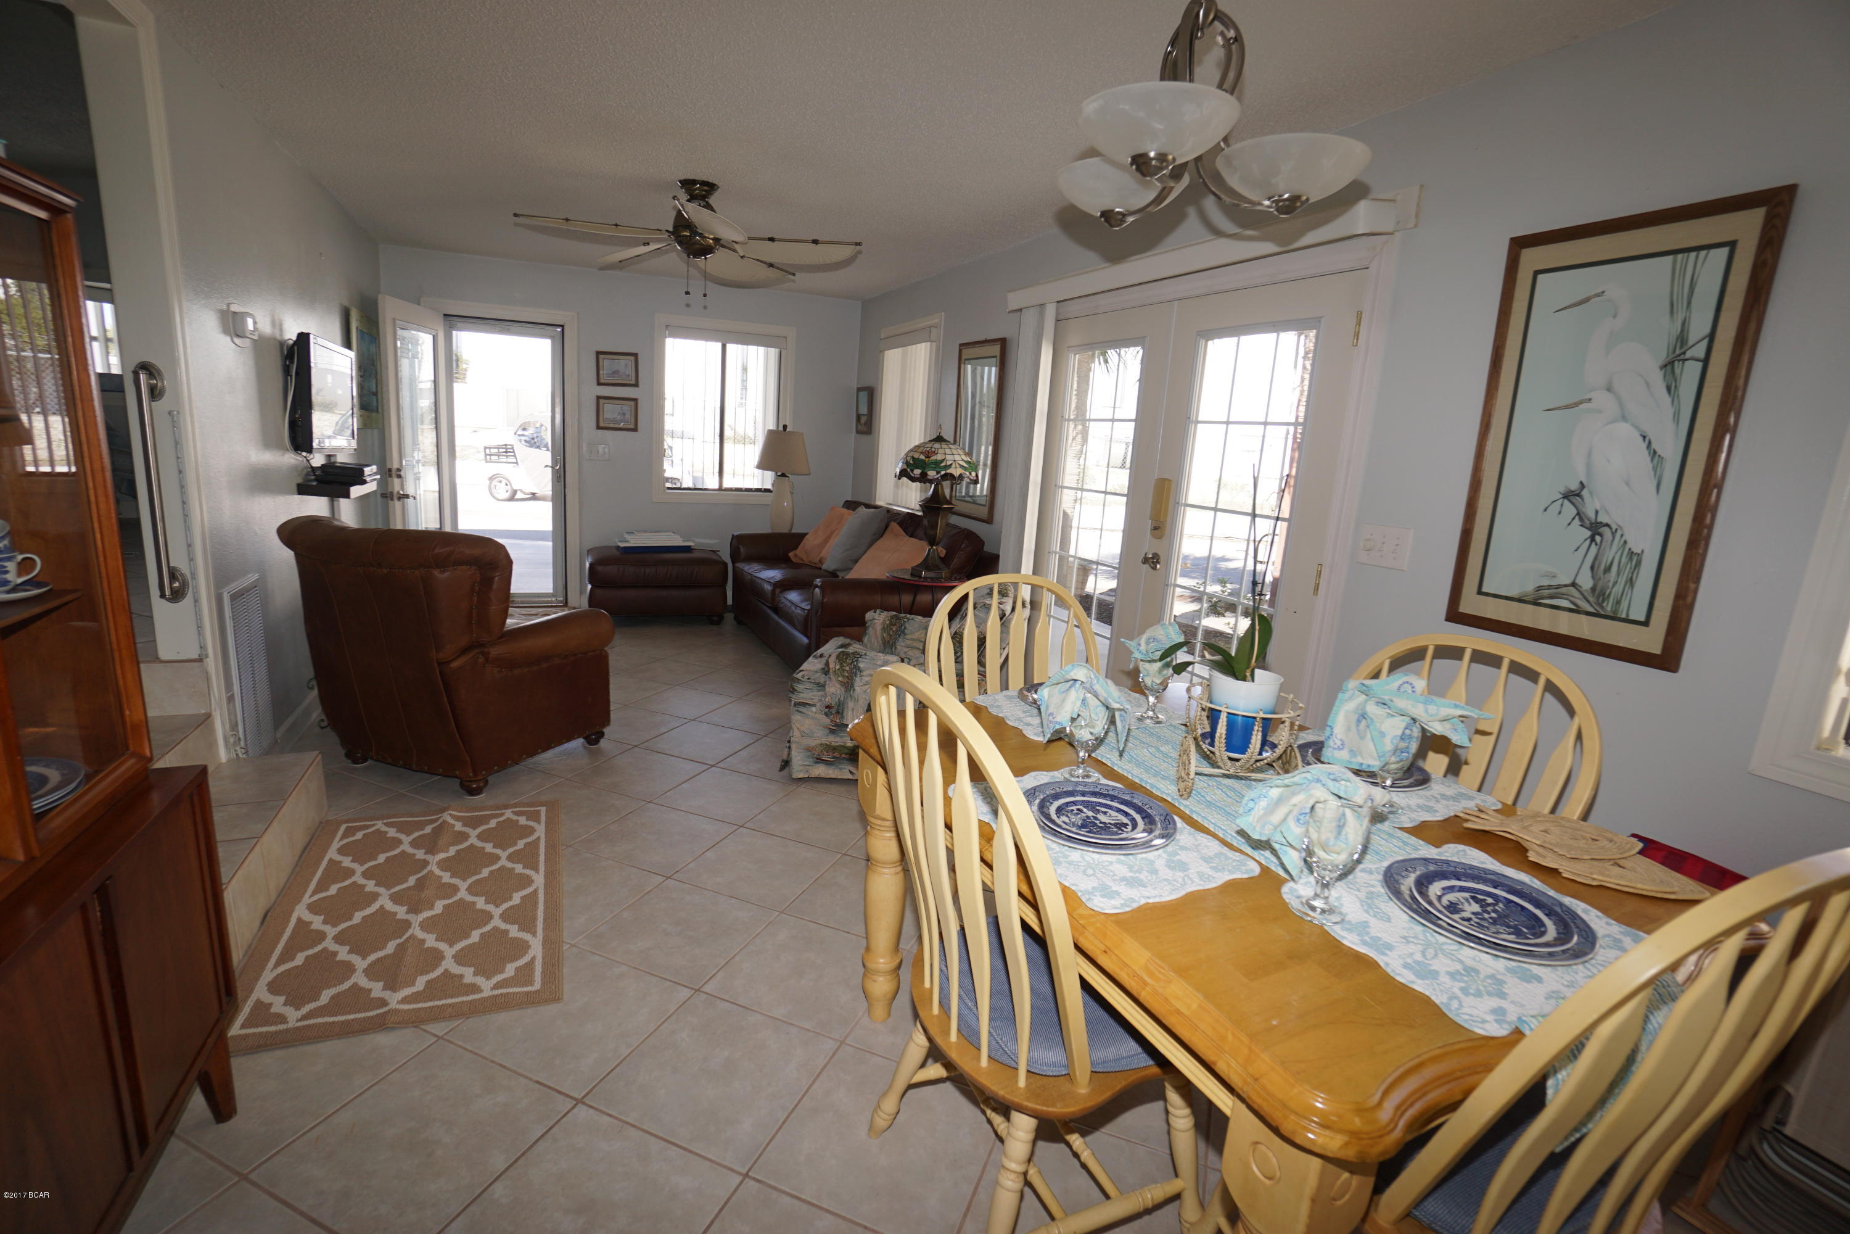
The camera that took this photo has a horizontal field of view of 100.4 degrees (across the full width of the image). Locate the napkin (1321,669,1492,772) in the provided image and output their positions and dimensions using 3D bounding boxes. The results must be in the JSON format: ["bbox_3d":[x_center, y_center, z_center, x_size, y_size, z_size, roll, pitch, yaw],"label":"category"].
[{"bbox_3d":[0.932,0.207,1.490,0.255,0.185,0.160,12,15,33],"label":"napkin"}]

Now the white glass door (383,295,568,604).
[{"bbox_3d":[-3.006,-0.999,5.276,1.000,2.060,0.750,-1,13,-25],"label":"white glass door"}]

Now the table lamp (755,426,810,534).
[{"bbox_3d":[-1.093,-1.018,5.934,0.390,0.820,0.390,-2,13,-23],"label":"table lamp"}]

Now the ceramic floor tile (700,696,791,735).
[{"bbox_3d":[-0.881,0.507,3.891,0.390,0.010,0.390,8,12,19],"label":"ceramic floor tile"}]

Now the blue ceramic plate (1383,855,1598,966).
[{"bbox_3d":[0.802,0.423,1.097,0.262,0.028,0.262,4,12,-1],"label":"blue ceramic plate"}]

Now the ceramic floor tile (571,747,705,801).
[{"bbox_3d":[-1.150,0.639,3.161,0.390,0.010,0.390,8,12,19],"label":"ceramic floor tile"}]

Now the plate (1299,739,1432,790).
[{"bbox_3d":[0.949,0.331,1.674,0.262,0.028,0.262,12,14,32],"label":"plate"}]

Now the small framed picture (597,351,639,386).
[{"bbox_3d":[-2.227,-1.796,5.588,0.290,0.235,0.020,-2,13,-23],"label":"small framed picture"}]

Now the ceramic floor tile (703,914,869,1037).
[{"bbox_3d":[-0.311,0.949,2.062,0.405,0.010,0.405,9,13,21],"label":"ceramic floor tile"}]

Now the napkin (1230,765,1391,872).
[{"bbox_3d":[0.529,0.277,1.055,0.190,0.130,0.140,4,12,0],"label":"napkin"}]

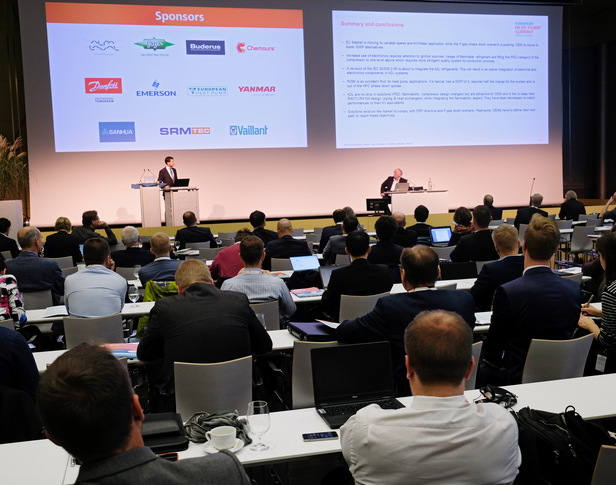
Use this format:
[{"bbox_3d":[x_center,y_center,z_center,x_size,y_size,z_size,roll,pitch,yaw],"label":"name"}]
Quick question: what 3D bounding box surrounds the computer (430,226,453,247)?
[{"bbox_3d":[1.722,-0.049,8.869,0.300,0.234,0.250,-3,5,-17],"label":"computer"}]

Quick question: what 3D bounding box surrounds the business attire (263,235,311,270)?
[{"bbox_3d":[-0.257,0.195,8.219,0.550,0.620,0.420,-3,5,-14],"label":"business attire"}]

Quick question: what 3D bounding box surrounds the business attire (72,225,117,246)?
[{"bbox_3d":[-3.158,0.095,10.167,0.600,0.620,0.450,-1,5,11],"label":"business attire"}]

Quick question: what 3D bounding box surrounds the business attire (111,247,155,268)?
[{"bbox_3d":[-1.931,0.286,7.607,0.500,0.471,0.350,-3,5,-14],"label":"business attire"}]

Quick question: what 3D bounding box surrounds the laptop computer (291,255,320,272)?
[{"bbox_3d":[-0.022,0.232,7.317,0.310,0.175,0.320,-3,5,-14],"label":"laptop computer"}]

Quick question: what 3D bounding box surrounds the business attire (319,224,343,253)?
[{"bbox_3d":[0.467,0.040,9.986,0.520,0.650,0.420,-3,5,-14],"label":"business attire"}]

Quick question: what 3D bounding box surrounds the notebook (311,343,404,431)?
[{"bbox_3d":[0.214,0.549,2.688,0.338,0.238,0.285,-3,5,-14],"label":"notebook"}]

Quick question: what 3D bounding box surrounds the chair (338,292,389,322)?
[{"bbox_3d":[0.402,0.786,5.512,0.430,0.830,0.520,-3,5,-14],"label":"chair"}]

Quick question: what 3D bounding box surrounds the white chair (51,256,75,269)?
[{"bbox_3d":[-3.275,0.610,9.160,0.460,0.820,0.530,-3,5,-14],"label":"white chair"}]

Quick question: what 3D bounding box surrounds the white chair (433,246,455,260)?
[{"bbox_3d":[1.663,0.450,8.933,0.430,0.830,0.520,-3,5,-14],"label":"white chair"}]

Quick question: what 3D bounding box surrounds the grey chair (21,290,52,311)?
[{"bbox_3d":[-2.424,0.829,6.150,0.430,0.830,0.520,-3,5,-14],"label":"grey chair"}]

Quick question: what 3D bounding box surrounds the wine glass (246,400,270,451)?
[{"bbox_3d":[-0.177,0.657,2.463,0.083,0.165,0.083,-3,5,-14],"label":"wine glass"}]

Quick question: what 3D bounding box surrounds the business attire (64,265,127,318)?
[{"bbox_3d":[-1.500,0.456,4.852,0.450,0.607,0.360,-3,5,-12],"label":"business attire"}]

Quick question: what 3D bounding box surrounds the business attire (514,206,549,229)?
[{"bbox_3d":[3.895,-0.255,11.925,0.550,0.620,0.420,-3,5,-14],"label":"business attire"}]

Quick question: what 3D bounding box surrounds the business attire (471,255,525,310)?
[{"bbox_3d":[1.666,0.342,5.740,0.550,0.469,0.380,-3,5,-14],"label":"business attire"}]

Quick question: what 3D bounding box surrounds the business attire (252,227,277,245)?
[{"bbox_3d":[-0.661,0.116,9.557,0.520,0.650,0.420,-3,5,-14],"label":"business attire"}]

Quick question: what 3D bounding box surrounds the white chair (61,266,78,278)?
[{"bbox_3d":[-2.782,0.692,7.895,0.460,0.820,0.530,-3,5,-14],"label":"white chair"}]

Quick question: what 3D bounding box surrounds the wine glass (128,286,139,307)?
[{"bbox_3d":[-1.362,0.410,5.347,0.078,0.158,0.078,-3,5,-14],"label":"wine glass"}]

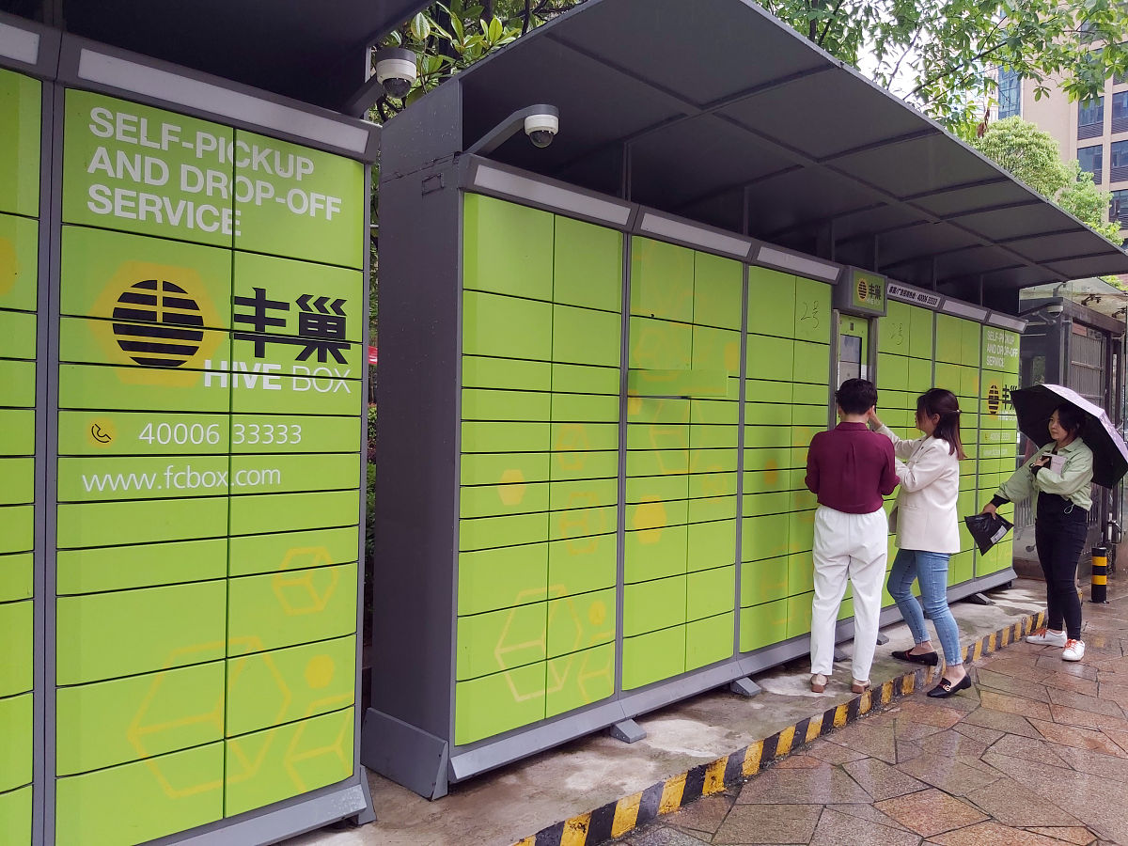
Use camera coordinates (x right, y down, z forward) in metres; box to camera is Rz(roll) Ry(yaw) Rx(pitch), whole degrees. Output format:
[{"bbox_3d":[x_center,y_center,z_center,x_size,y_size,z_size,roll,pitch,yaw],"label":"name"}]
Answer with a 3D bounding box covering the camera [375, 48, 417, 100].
[{"bbox_3d":[-0.473,-0.987,2.397,0.115,0.125,0.115,1,0,0],"label":"camera"}]

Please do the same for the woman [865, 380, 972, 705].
[{"bbox_3d":[1.968,0.647,4.700,0.580,1.660,0.470,1,0,25],"label":"woman"}]

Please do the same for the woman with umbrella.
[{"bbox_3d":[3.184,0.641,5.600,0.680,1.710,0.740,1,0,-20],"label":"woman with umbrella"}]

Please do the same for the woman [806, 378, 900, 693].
[{"bbox_3d":[1.461,0.558,4.310,0.490,1.560,0.380,1,0,14],"label":"woman"}]

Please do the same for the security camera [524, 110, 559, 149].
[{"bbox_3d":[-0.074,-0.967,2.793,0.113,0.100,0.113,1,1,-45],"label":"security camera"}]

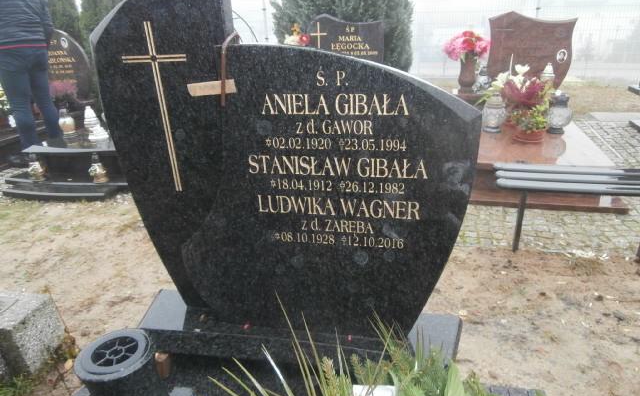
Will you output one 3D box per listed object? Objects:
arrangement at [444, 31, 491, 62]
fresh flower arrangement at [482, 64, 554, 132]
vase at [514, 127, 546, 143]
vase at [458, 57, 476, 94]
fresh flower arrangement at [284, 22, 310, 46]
[{"bbox_3d":[1.380,-1.427,4.180,0.420,0.300,0.370,3,24,14],"label":"arrangement"},{"bbox_3d":[1.548,-0.776,3.460,0.520,0.490,0.420,3,24,14],"label":"fresh flower arrangement"},{"bbox_3d":[1.604,-0.482,3.380,0.215,0.110,0.215,3,24,14],"label":"vase"},{"bbox_3d":[1.403,-1.175,4.220,0.150,0.350,0.150,3,24,14],"label":"vase"},{"bbox_3d":[-0.226,-1.620,4.450,0.260,0.260,0.250,3,24,14],"label":"fresh flower arrangement"}]

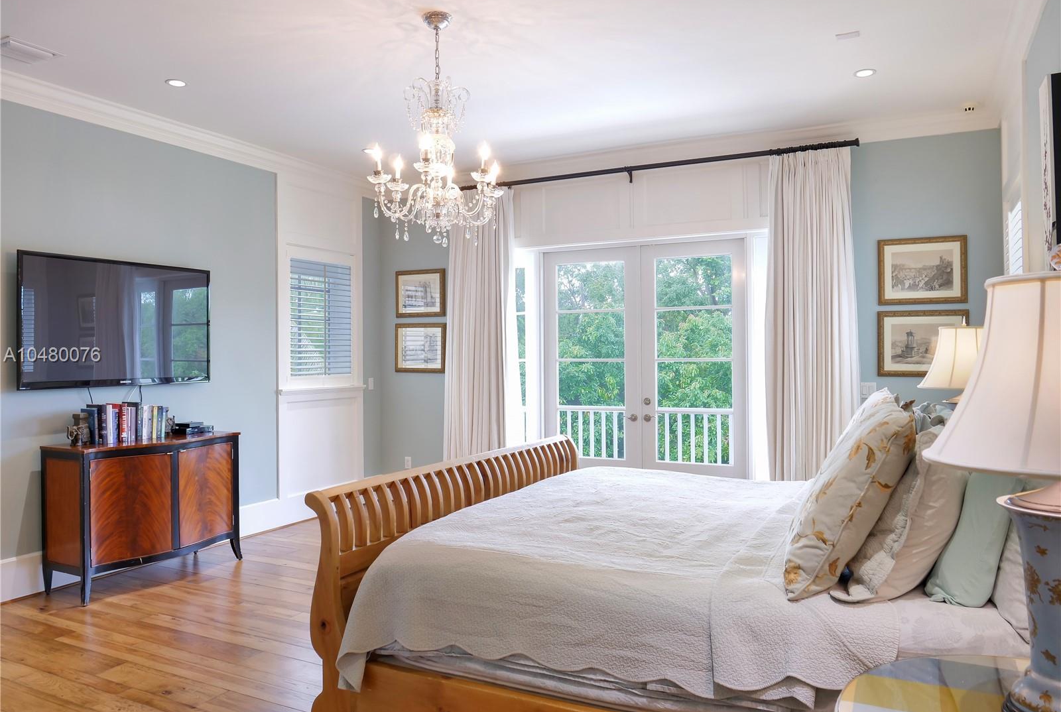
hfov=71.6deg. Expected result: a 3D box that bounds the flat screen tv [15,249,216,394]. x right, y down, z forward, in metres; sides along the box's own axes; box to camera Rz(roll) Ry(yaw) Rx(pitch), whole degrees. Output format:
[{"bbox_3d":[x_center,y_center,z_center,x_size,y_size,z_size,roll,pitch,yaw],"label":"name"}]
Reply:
[{"bbox_3d":[-2.811,-0.220,5.069,0.060,0.845,1.370,0,0,27],"label":"flat screen tv"}]

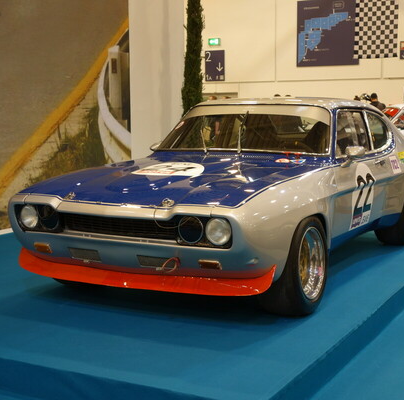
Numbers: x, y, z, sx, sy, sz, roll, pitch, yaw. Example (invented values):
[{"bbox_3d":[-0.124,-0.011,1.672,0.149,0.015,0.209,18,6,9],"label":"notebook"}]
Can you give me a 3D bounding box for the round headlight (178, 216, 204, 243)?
[{"bbox_3d":[-0.043,0.148,3.701,0.143,0.143,0.080,3,7,28],"label":"round headlight"}]

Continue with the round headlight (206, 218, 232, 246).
[{"bbox_3d":[0.092,0.155,3.628,0.143,0.143,0.080,3,7,28],"label":"round headlight"}]

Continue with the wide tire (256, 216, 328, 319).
[{"bbox_3d":[0.497,0.356,4.112,0.280,0.568,0.568,3,7,28],"label":"wide tire"}]

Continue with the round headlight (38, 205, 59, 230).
[{"bbox_3d":[-0.839,0.103,4.127,0.143,0.143,0.080,3,7,28],"label":"round headlight"}]

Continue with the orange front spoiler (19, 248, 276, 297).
[{"bbox_3d":[-0.402,0.375,4.013,1.610,0.140,0.370,3,7,28],"label":"orange front spoiler"}]

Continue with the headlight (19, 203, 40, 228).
[{"bbox_3d":[-0.974,0.096,4.199,0.143,0.143,0.080,3,7,28],"label":"headlight"}]

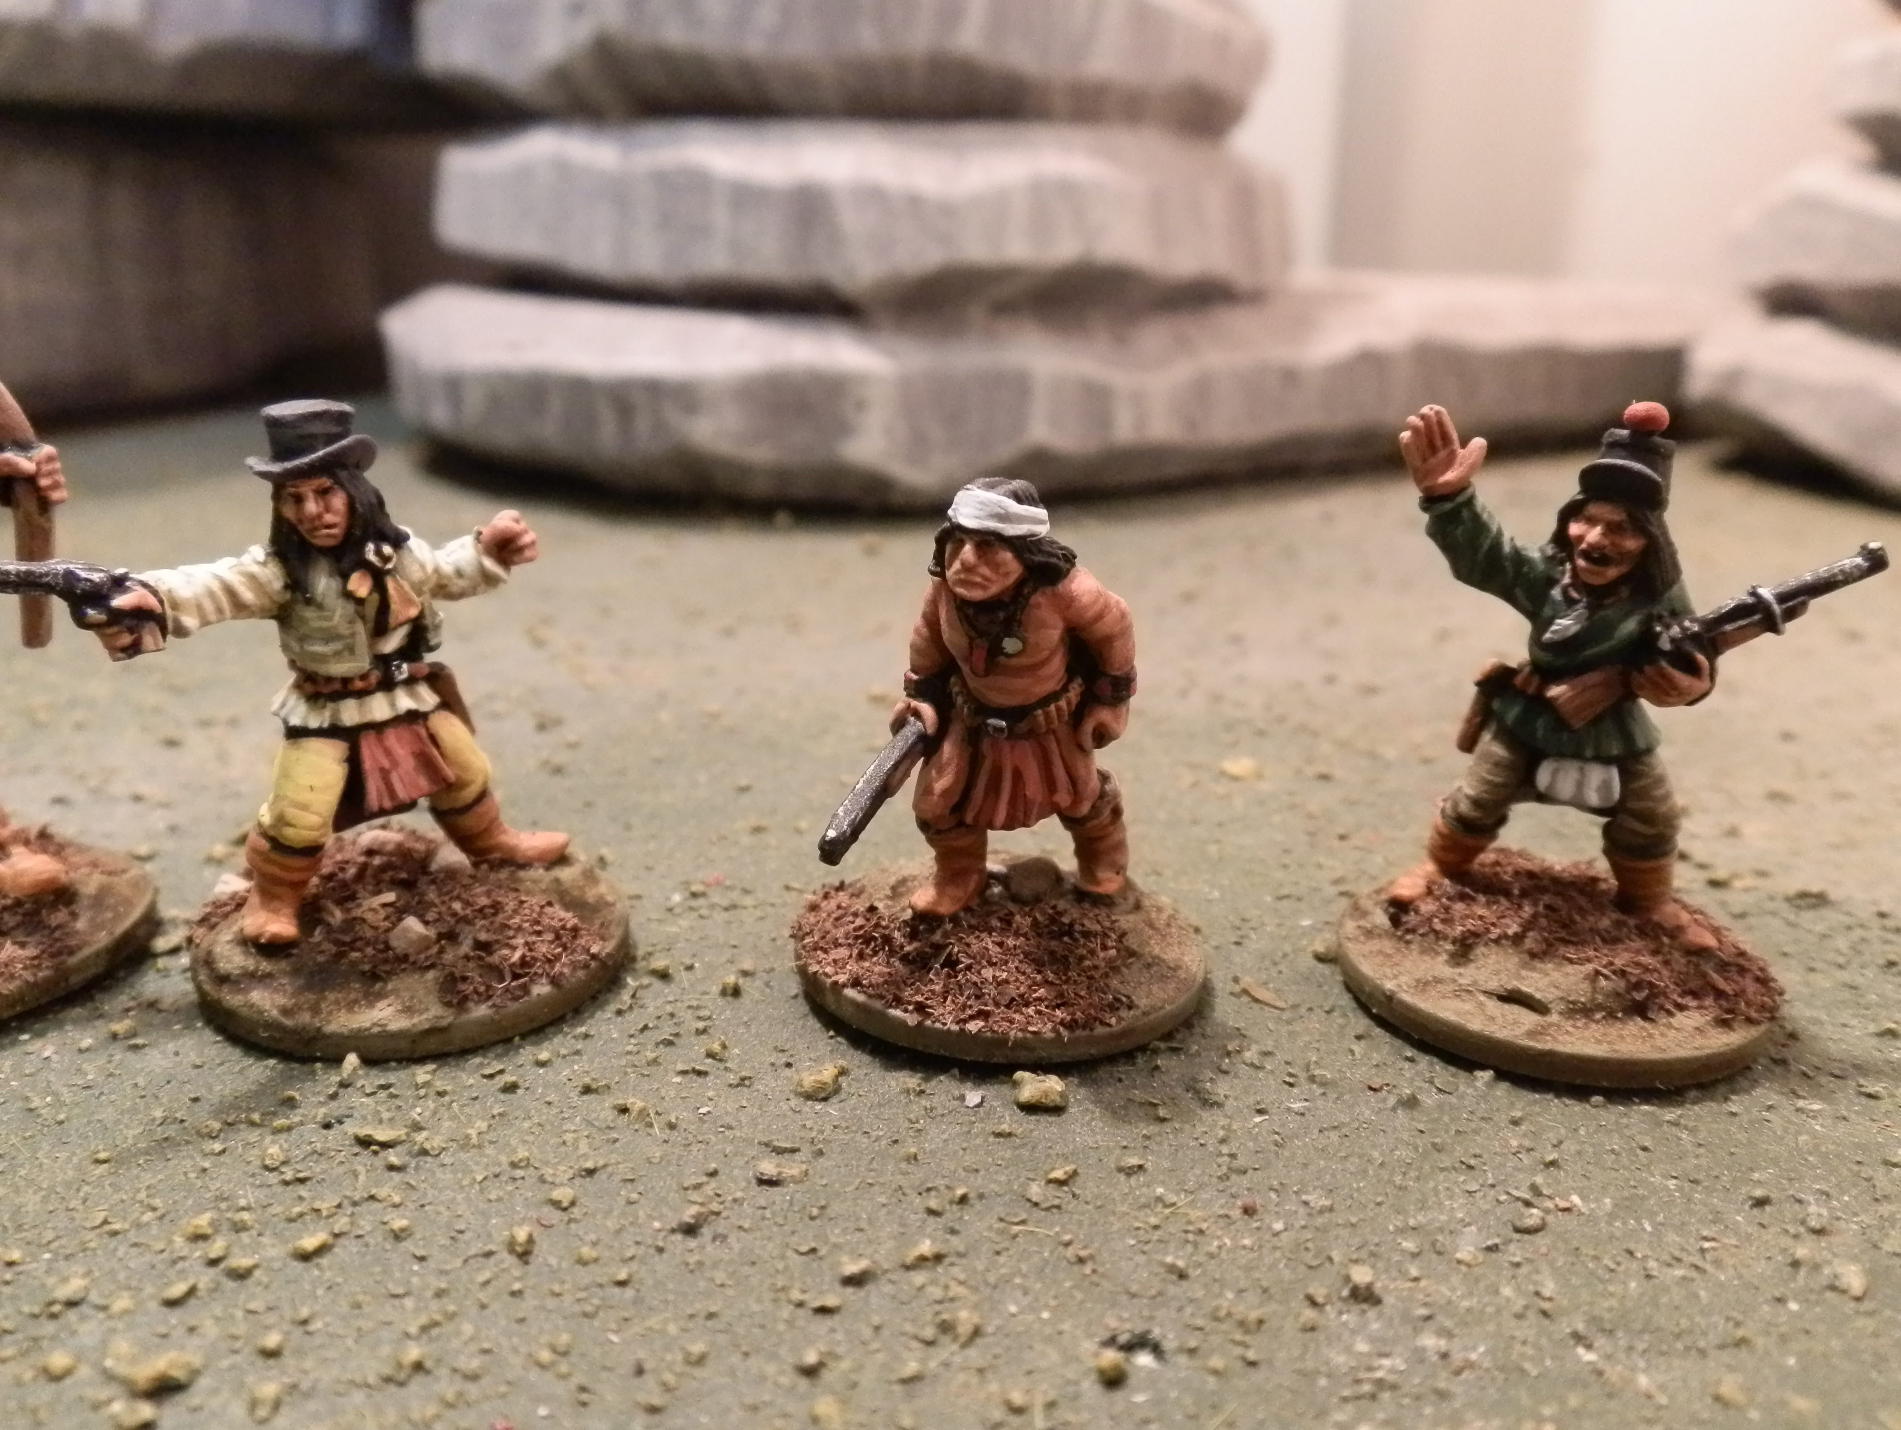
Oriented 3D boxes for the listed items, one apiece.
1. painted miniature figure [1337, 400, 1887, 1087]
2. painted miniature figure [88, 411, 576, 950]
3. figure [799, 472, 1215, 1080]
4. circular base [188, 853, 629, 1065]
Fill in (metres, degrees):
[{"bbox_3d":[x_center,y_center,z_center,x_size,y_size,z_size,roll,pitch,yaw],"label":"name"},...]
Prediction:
[{"bbox_3d":[0.037,0.000,0.089,0.026,0.034,0.025,8,19,23],"label":"painted miniature figure"},{"bbox_3d":[-0.035,-0.003,0.090,0.027,0.031,0.012,-6,18,-21],"label":"painted miniature figure"},{"bbox_3d":[0.003,0.001,0.091,0.025,0.030,0.025,7,18,19],"label":"figure"},{"bbox_3d":[-0.032,0.014,0.094,0.025,0.003,0.025,1,17,0],"label":"circular base"}]

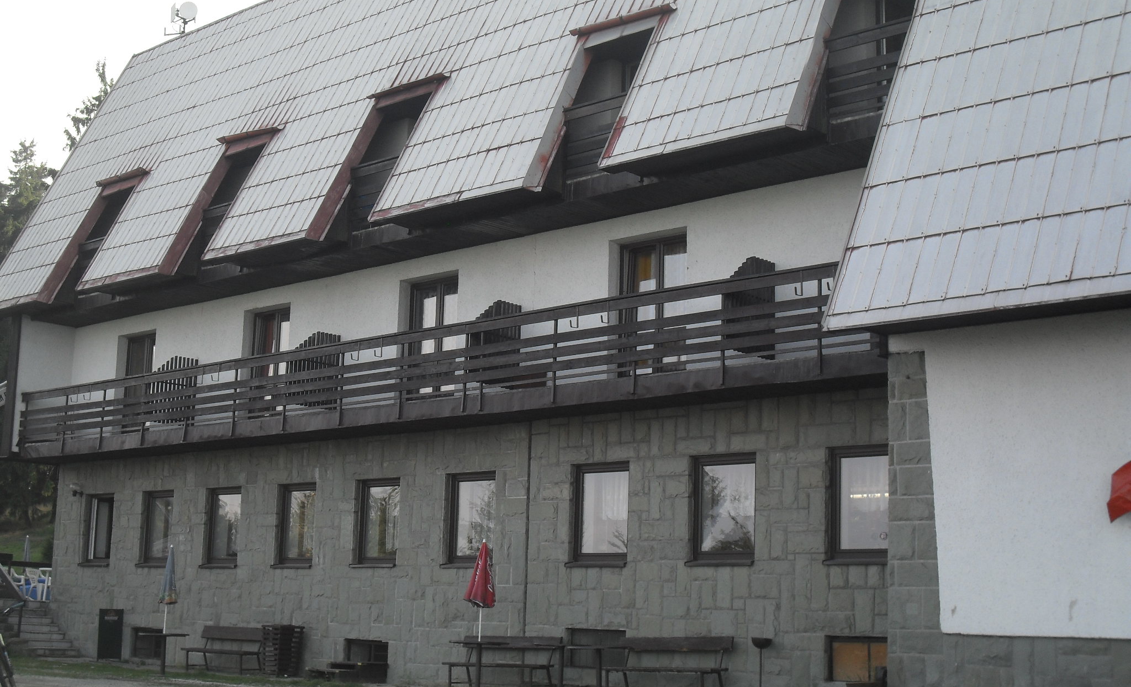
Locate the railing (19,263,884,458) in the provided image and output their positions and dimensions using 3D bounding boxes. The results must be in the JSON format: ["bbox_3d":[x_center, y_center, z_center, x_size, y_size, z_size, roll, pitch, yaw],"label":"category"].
[{"bbox_3d":[-3.584,0.779,27.394,21.736,1.487,1.144,-8,-13,43],"label":"railing"}]

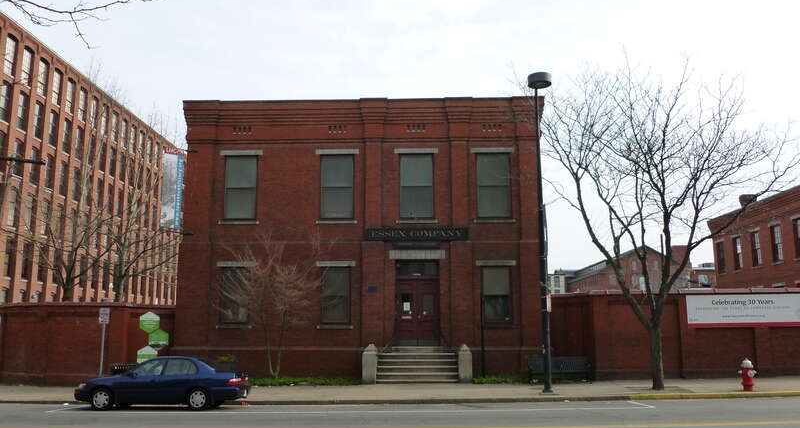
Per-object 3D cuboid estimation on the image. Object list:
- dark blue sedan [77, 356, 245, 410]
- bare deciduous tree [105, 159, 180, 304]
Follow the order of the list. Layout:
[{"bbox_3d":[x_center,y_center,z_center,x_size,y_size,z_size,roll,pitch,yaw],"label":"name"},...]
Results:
[{"bbox_3d":[-6.263,4.466,17.409,4.370,1.370,1.690,0,-10,0],"label":"dark blue sedan"},{"bbox_3d":[-15.790,2.085,38.499,5.200,12.200,5.200,0,-10,1],"label":"bare deciduous tree"}]

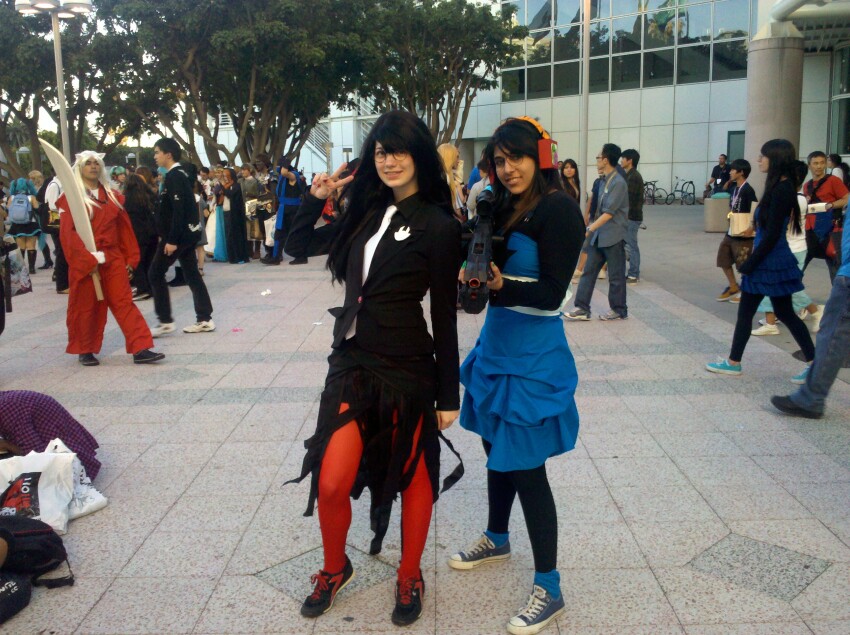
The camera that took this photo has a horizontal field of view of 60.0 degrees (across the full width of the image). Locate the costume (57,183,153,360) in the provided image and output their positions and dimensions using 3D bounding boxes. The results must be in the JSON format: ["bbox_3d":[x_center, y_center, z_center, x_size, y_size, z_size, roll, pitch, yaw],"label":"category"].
[{"bbox_3d":[-2.598,-0.383,6.000,0.620,1.360,0.470,-12,14,-43],"label":"costume"}]

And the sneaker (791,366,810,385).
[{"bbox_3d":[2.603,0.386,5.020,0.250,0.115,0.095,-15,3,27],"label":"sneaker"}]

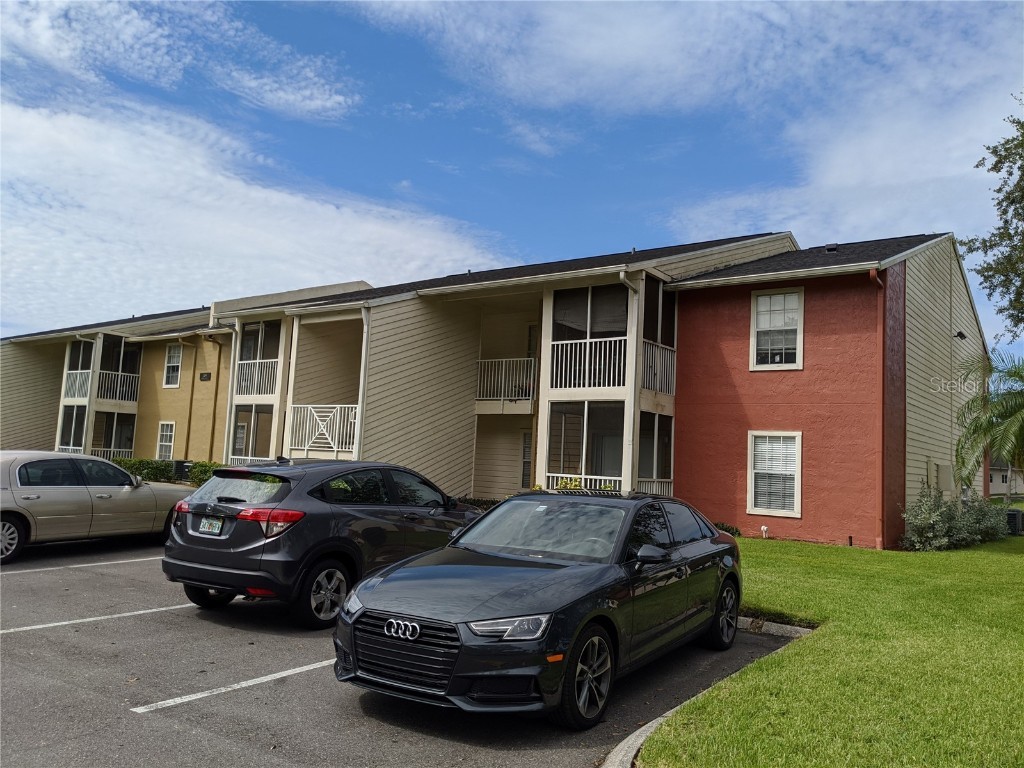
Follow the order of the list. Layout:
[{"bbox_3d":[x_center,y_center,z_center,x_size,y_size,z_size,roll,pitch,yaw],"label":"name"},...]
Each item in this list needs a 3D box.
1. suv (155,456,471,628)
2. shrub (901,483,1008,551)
[{"bbox_3d":[-1.784,1.661,9.130,1.840,1.600,4.320,-1,-7,31],"label":"suv"},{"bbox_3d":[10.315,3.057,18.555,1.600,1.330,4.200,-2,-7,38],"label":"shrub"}]

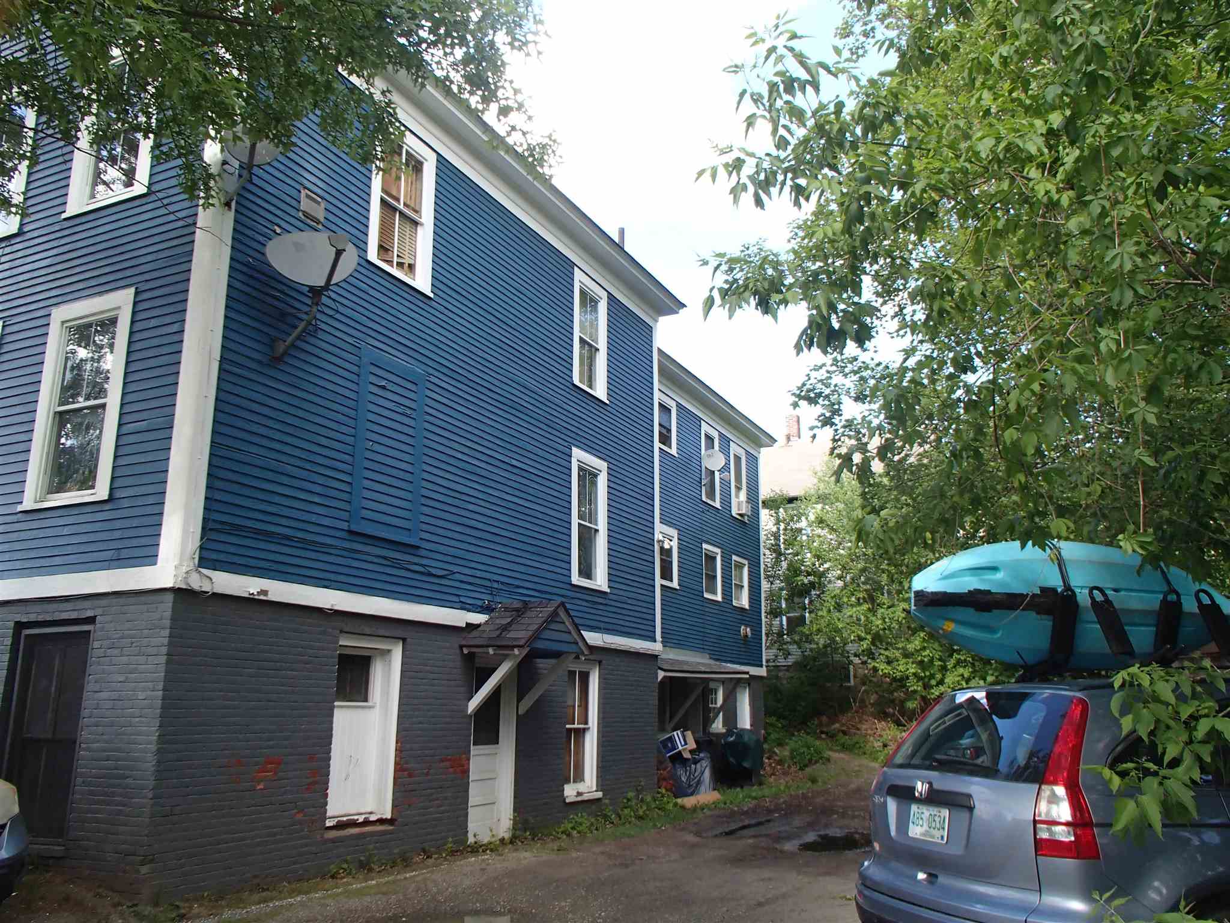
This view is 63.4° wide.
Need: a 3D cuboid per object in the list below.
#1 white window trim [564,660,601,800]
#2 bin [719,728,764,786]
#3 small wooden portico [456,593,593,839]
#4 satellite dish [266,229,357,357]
[{"bbox_3d":[-0.481,3.758,13.951,0.170,1.888,1.086,-7,-16,26],"label":"white window trim"},{"bbox_3d":[2.394,5.690,19.093,0.700,1.070,0.700,-7,-16,26],"label":"bin"},{"bbox_3d":[-1.081,3.043,11.773,0.943,2.735,1.512,-7,-16,26],"label":"small wooden portico"},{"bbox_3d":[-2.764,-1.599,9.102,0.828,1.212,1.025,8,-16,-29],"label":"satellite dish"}]

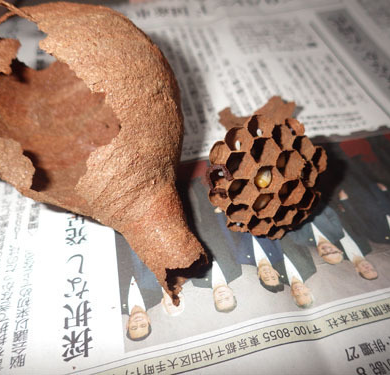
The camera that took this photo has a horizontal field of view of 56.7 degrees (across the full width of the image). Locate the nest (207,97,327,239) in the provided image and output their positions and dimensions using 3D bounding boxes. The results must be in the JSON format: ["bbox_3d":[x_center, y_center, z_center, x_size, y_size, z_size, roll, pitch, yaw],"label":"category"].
[{"bbox_3d":[0.023,-0.013,0.121,0.038,0.031,0.054,4,50,2],"label":"nest"}]

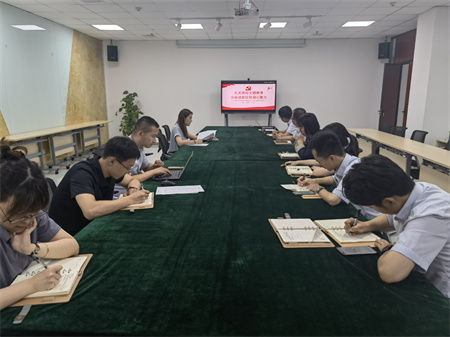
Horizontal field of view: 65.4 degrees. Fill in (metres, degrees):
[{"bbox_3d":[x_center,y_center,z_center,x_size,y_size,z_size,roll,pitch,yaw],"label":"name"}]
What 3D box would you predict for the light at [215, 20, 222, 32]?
[{"bbox_3d":[-0.123,-2.775,6.832,0.110,0.220,0.150,-11,16,-41],"label":"light"}]

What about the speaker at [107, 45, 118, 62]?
[{"bbox_3d":[-2.982,-3.062,9.366,0.250,0.390,0.220,-7,14,-28],"label":"speaker"}]

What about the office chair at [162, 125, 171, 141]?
[{"bbox_3d":[-0.701,-0.214,5.580,0.580,0.930,0.580,1,12,4],"label":"office chair"}]

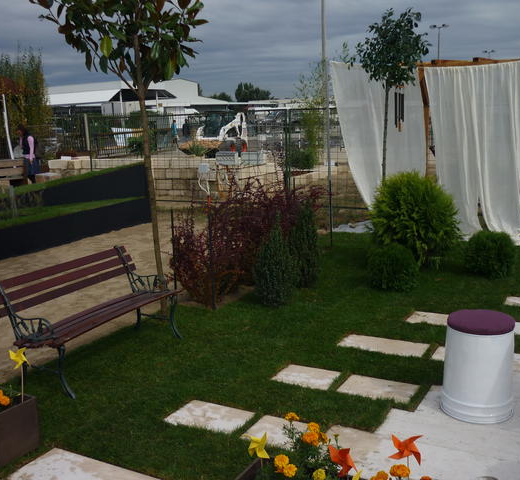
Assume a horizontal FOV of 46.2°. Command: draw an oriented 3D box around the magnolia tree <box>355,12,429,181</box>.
[{"bbox_3d":[1.723,-1.407,8.036,1.000,3.108,0.950,-2,9,0],"label":"magnolia tree"}]

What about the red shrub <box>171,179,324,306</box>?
[{"bbox_3d":[-0.144,-0.075,6.638,0.916,1.140,1.883,3,12,29],"label":"red shrub"}]

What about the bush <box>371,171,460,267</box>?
[{"bbox_3d":[1.801,-0.230,7.030,1.038,1.099,1.018,-3,11,0],"label":"bush"}]

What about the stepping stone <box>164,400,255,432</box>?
[{"bbox_3d":[-0.300,1.087,3.688,0.455,0.045,0.296,3,12,29],"label":"stepping stone"}]

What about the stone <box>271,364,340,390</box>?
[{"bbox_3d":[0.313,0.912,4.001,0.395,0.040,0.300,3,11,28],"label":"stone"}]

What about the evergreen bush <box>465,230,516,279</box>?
[{"bbox_3d":[2.494,0.126,6.600,0.540,0.510,0.540,-2,9,0],"label":"evergreen bush"}]

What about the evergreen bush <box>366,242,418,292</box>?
[{"bbox_3d":[1.370,0.257,6.271,0.529,0.478,0.529,-3,11,0],"label":"evergreen bush"}]

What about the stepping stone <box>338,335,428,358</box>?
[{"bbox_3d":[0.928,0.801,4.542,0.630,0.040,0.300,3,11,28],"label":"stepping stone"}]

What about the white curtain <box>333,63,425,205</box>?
[{"bbox_3d":[1.777,-1.375,8.993,1.487,2.344,0.250,-4,10,-15],"label":"white curtain"}]

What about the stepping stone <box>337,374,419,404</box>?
[{"bbox_3d":[0.767,0.983,3.947,0.462,0.045,0.291,3,12,29],"label":"stepping stone"}]

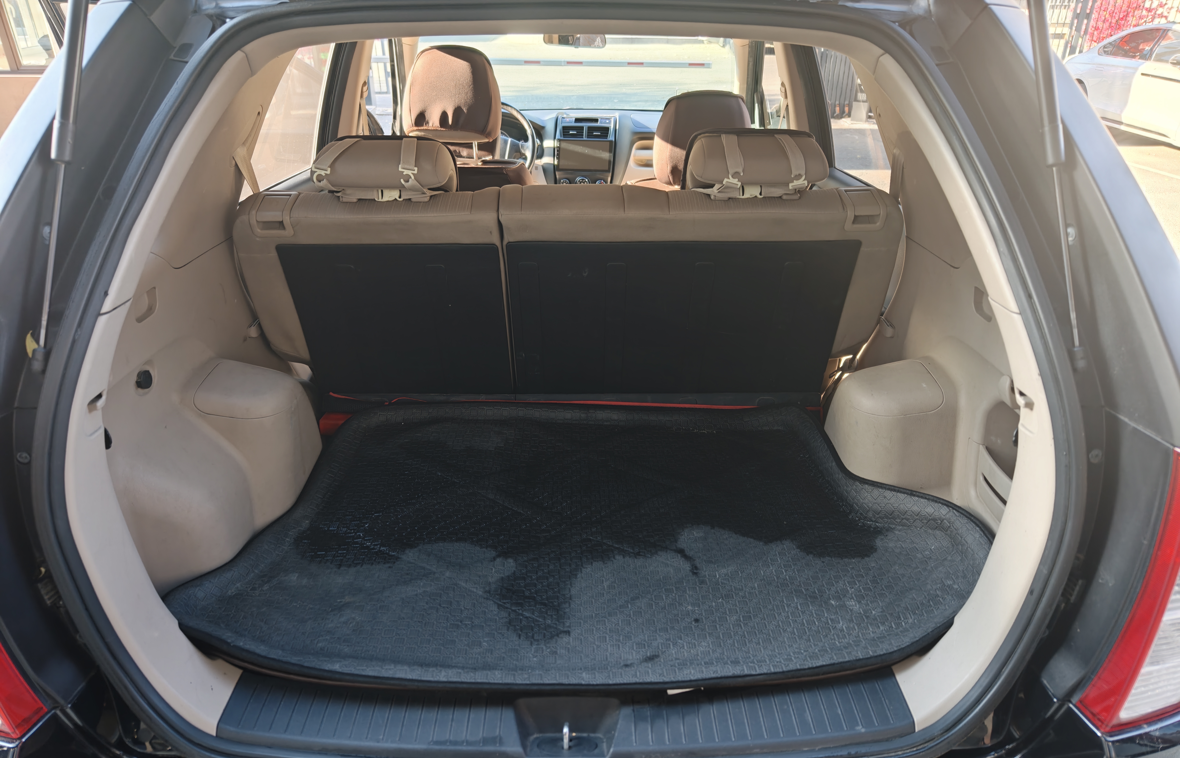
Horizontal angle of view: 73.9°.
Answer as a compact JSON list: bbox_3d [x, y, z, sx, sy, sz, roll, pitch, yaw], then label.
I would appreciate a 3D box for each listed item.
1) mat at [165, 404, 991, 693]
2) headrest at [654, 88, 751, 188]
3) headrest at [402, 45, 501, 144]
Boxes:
[{"bbox_3d":[0.005,0.226,1.333,1.290,0.060,0.710,0,28,0],"label":"mat"},{"bbox_3d":[0.316,-0.674,2.200,0.265,0.235,0.150,0,35,0],"label":"headrest"},{"bbox_3d":[-0.385,-0.791,2.180,0.265,0.235,0.150,0,35,0],"label":"headrest"}]

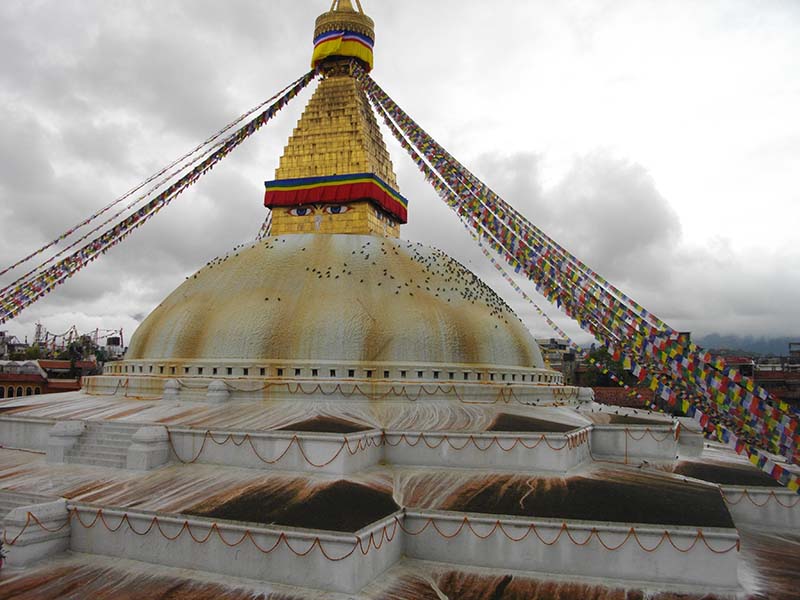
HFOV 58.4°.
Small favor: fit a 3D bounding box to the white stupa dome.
[{"bbox_3d":[-4.260,0.210,53.310,29.600,9.430,29.600,-1,-7,20],"label":"white stupa dome"}]

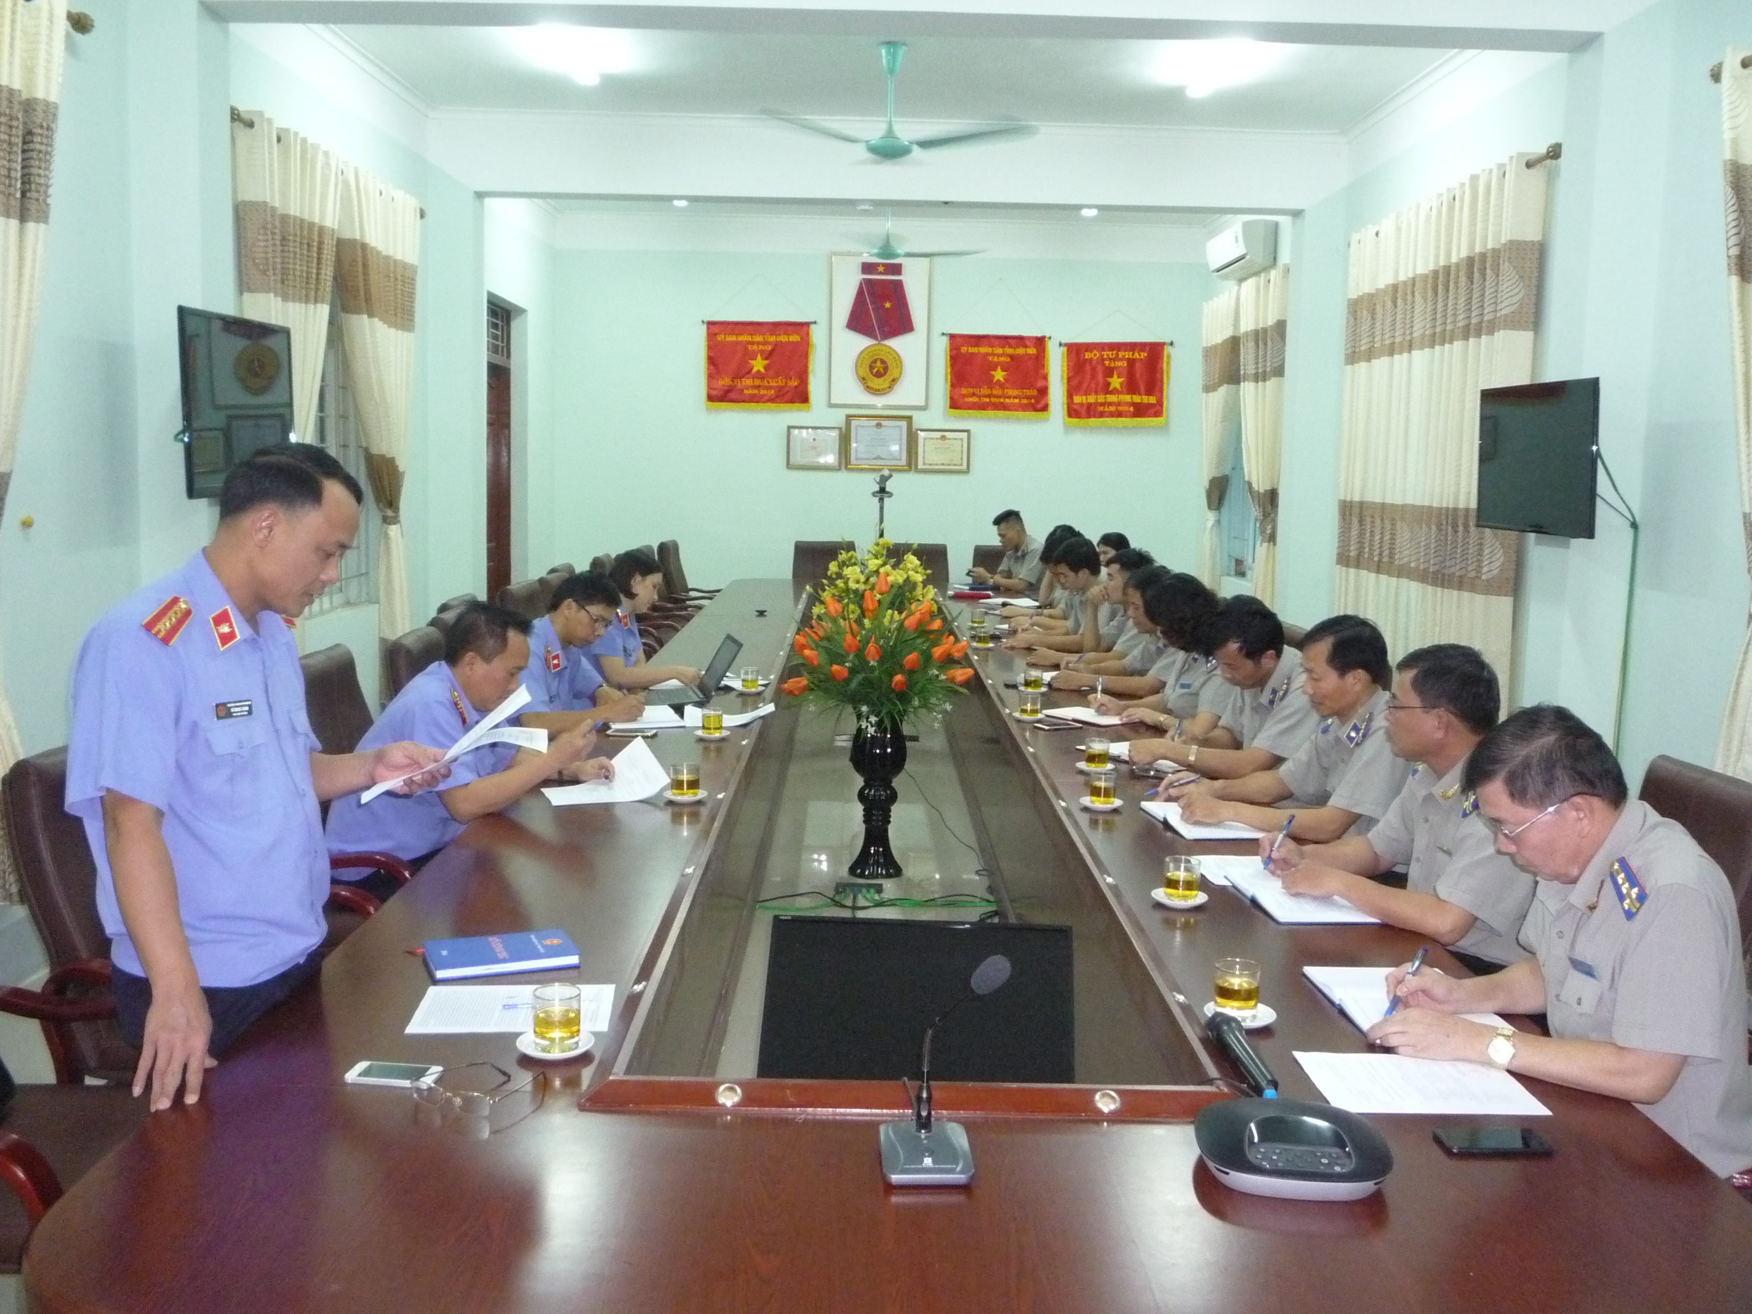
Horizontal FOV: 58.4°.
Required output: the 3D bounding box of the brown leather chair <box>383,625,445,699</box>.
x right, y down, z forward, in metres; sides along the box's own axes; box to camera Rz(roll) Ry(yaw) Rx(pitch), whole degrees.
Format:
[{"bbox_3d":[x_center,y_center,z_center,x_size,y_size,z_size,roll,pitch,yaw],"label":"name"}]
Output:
[{"bbox_3d":[-1.285,0.427,5.206,0.640,1.040,0.600,1,7,-1],"label":"brown leather chair"}]

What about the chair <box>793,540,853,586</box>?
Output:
[{"bbox_3d":[-0.377,-0.303,11.168,0.600,1.030,0.650,1,7,-1],"label":"chair"}]

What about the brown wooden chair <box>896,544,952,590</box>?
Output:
[{"bbox_3d":[0.301,-0.300,11.151,0.580,1.000,0.640,1,7,0],"label":"brown wooden chair"}]

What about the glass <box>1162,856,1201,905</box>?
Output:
[{"bbox_3d":[0.613,0.443,3.142,0.067,0.080,0.067,1,7,-1],"label":"glass"}]

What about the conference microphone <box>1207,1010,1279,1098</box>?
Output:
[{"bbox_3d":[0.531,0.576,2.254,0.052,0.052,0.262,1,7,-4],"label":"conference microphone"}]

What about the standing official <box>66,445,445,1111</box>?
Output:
[{"bbox_3d":[-0.936,0.499,2.375,0.450,1.629,0.540,3,8,16],"label":"standing official"}]

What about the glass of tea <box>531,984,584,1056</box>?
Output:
[{"bbox_3d":[-0.458,0.518,2.256,0.068,0.086,0.068,1,7,0],"label":"glass of tea"}]

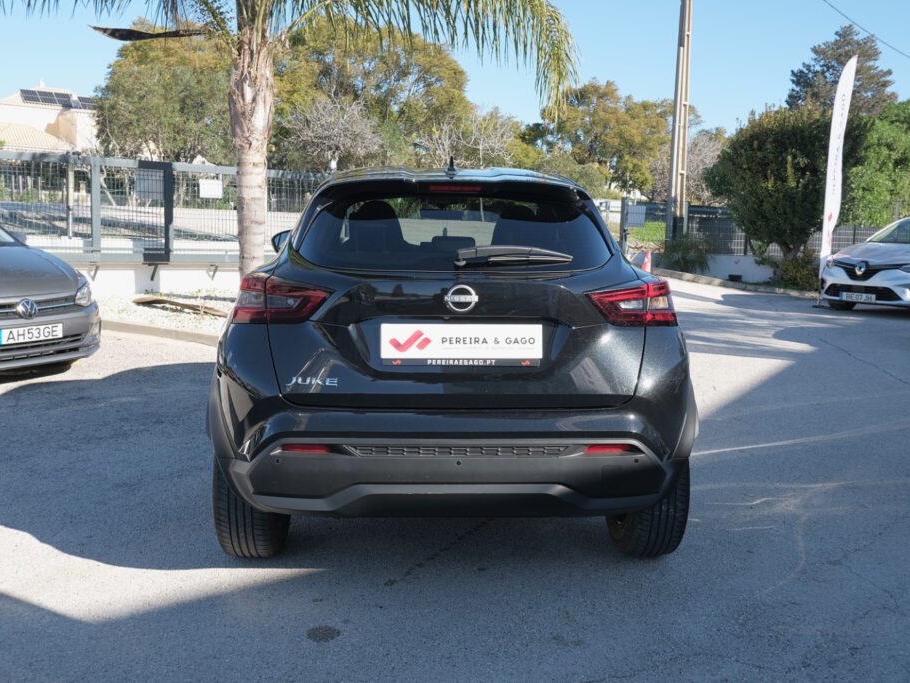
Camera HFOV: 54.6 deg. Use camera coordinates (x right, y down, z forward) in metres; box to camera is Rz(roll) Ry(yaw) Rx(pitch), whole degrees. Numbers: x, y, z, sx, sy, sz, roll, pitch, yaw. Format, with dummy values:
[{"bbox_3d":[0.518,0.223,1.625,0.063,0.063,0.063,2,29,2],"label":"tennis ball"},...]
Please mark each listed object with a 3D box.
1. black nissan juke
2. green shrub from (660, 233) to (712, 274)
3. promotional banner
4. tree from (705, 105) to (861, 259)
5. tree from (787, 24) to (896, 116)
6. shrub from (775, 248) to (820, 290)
[{"bbox_3d":[-0.058,-0.161,4.762,1.800,1.590,4.210,0,8,-2],"label":"black nissan juke"},{"bbox_3d":[4.235,-1.615,16.200,0.970,0.768,0.950,1,8,0],"label":"green shrub"},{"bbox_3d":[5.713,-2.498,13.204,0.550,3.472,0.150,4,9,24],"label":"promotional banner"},{"bbox_3d":[5.773,-2.555,15.403,2.850,3.014,2.750,1,8,0],"label":"tree"},{"bbox_3d":[18.349,-10.012,42.721,5.600,10.276,5.500,1,8,0],"label":"tree"},{"bbox_3d":[5.765,-1.207,14.800,0.820,0.703,0.780,1,8,0],"label":"shrub"}]

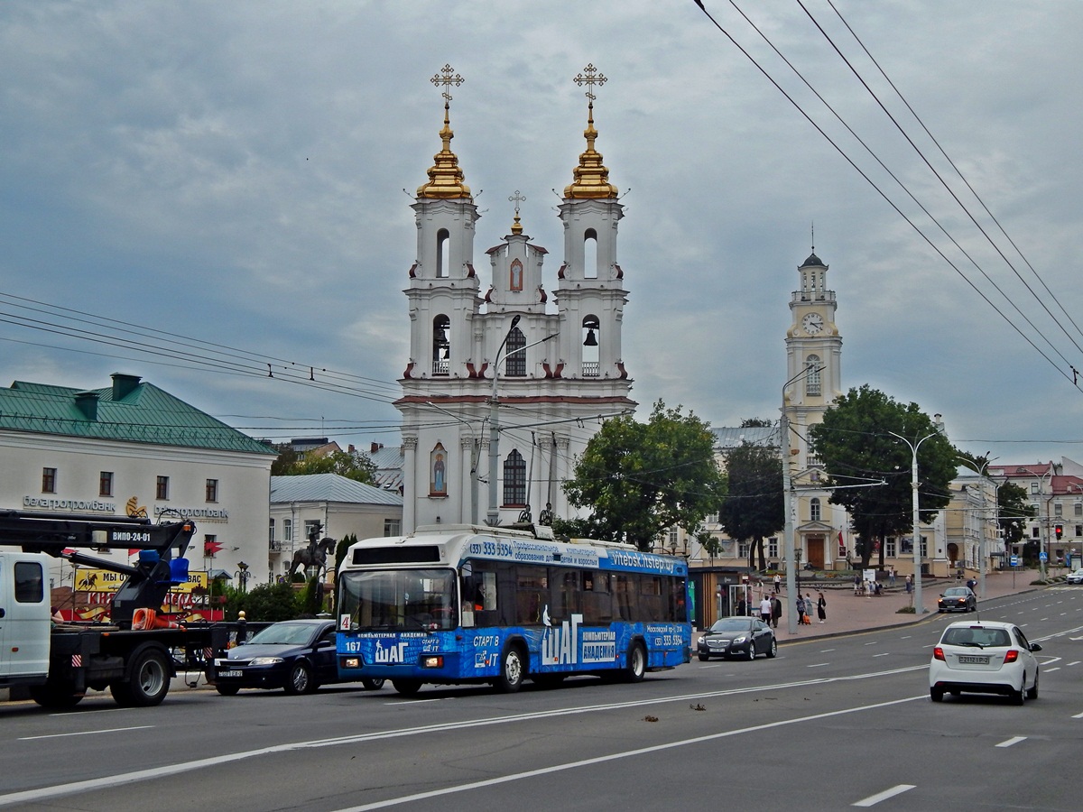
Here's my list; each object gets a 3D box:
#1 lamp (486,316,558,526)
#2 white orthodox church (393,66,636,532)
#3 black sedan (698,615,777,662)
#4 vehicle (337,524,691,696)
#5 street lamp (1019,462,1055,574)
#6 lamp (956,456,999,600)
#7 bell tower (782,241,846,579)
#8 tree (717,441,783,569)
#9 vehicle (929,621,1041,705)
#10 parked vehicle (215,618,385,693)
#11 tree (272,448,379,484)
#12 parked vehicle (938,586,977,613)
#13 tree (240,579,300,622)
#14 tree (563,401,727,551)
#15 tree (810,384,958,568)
[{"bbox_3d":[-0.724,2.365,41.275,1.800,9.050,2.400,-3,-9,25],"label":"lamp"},{"bbox_3d":[-1.665,-5.794,148.985,20.990,47.430,32.740,0,-7,2],"label":"white orthodox church"},{"bbox_3d":[7.080,8.380,55.300,1.860,1.500,4.830,-2,-7,23],"label":"black sedan"},{"bbox_3d":[-0.060,4.251,32.460,2.500,3.220,11.930,-3,-9,25],"label":"vehicle"},{"bbox_3d":[49.475,11.658,152.655,3.700,11.400,0.700,-3,-7,27],"label":"street lamp"},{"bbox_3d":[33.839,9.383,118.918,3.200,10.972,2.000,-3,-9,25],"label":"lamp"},{"bbox_3d":[29.843,0.346,167.804,6.800,35.269,6.800,-1,-8,12],"label":"bell tower"},{"bbox_3d":[20.855,9.896,153.063,6.700,13.296,6.700,0,-8,0],"label":"tree"},{"bbox_3d":[8.750,4.970,30.000,1.700,1.510,3.950,-2,-7,23],"label":"vehicle"},{"bbox_3d":[-4.673,4.910,30.492,1.770,1.430,4.580,-3,-9,25],"label":"parked vehicle"},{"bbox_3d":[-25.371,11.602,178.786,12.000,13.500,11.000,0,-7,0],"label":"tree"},{"bbox_3d":[26.677,12.359,97.928,1.820,1.620,4.400,-3,-9,25],"label":"parked vehicle"},{"bbox_3d":[-12.731,9.276,72.126,2.800,2.300,2.600,0,-7,0],"label":"tree"},{"bbox_3d":[5.265,5.348,77.988,8.300,11.309,8.000,0,-8,0],"label":"tree"},{"bbox_3d":[34.015,7.189,153.058,15.000,18.400,14.000,0,-7,0],"label":"tree"}]

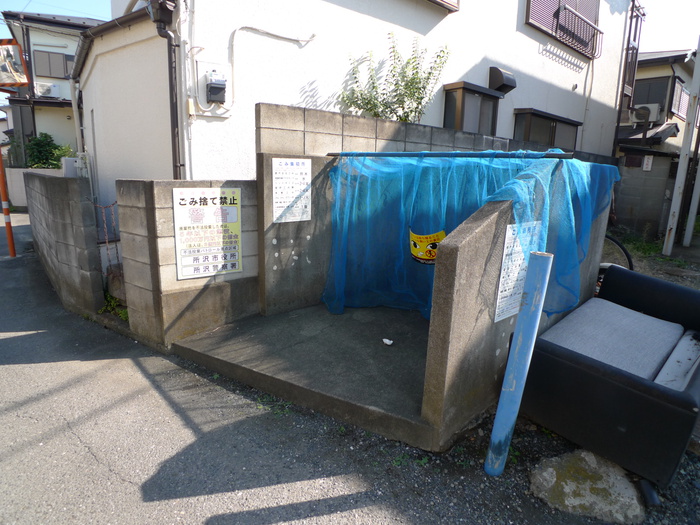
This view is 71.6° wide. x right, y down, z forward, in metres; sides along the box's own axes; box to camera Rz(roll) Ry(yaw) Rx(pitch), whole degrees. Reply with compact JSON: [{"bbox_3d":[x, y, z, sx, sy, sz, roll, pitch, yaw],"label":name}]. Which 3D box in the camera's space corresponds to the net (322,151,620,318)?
[{"bbox_3d":[0.736,-0.178,3.792,2.060,1.310,1.430,11,14,43],"label":"net"}]

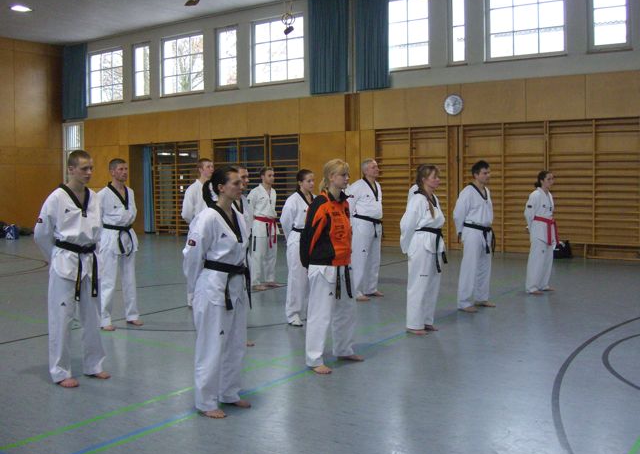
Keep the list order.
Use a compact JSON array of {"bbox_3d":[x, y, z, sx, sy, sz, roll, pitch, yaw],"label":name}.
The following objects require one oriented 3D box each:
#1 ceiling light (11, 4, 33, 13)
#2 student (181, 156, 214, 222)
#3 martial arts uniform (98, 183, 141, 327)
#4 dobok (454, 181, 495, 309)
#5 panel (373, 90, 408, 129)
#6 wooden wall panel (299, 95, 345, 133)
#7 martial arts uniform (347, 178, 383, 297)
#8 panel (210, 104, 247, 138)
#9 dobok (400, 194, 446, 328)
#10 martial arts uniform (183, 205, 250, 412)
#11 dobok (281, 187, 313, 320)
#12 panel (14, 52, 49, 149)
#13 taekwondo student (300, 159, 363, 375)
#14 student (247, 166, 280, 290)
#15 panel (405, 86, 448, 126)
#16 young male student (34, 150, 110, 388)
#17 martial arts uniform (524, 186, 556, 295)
[{"bbox_3d":[-7.298,-5.342,17.177,0.520,0.100,0.520,2,4,34],"label":"ceiling light"},{"bbox_3d":[-1.454,0.067,8.620,0.350,1.800,0.510,2,4,34],"label":"student"},{"bbox_3d":[-2.162,0.284,7.480,0.320,1.500,0.500,2,5,38],"label":"martial arts uniform"},{"bbox_3d":[1.820,0.211,8.296,0.350,1.480,0.510,2,5,34],"label":"dobok"},{"bbox_3d":[1.546,-2.628,15.678,0.817,0.881,0.050,2,4,34],"label":"panel"},{"bbox_3d":[0.042,-2.683,16.709,1.312,0.881,0.050,2,4,34],"label":"wooden wall panel"},{"bbox_3d":[0.593,0.134,9.105,0.340,1.530,0.490,2,5,36],"label":"martial arts uniform"},{"bbox_3d":[-2.394,-2.785,18.600,1.364,0.882,0.050,2,5,35],"label":"panel"},{"bbox_3d":[1.054,0.346,7.153,0.420,1.415,0.470,2,4,34],"label":"dobok"},{"bbox_3d":[-0.696,0.542,4.681,0.380,1.378,0.500,2,4,34],"label":"martial arts uniform"},{"bbox_3d":[-0.241,0.306,7.684,0.360,1.430,0.460,2,4,34],"label":"dobok"},{"bbox_3d":[-9.018,-3.963,21.976,0.050,3.060,1.244,2,5,35],"label":"panel"},{"bbox_3d":[0.103,0.313,5.717,0.360,1.700,0.480,2,5,36],"label":"taekwondo student"},{"bbox_3d":[-0.803,0.012,10.079,0.340,1.730,0.480,3,5,39],"label":"student"},{"bbox_3d":[2.329,-2.619,15.271,1.025,0.881,0.050,2,5,35],"label":"panel"},{"bbox_3d":[-1.888,0.290,5.360,0.350,1.770,0.520,2,4,34],"label":"young male student"},{"bbox_3d":[3.025,0.072,9.618,0.410,1.681,0.470,2,4,34],"label":"martial arts uniform"}]

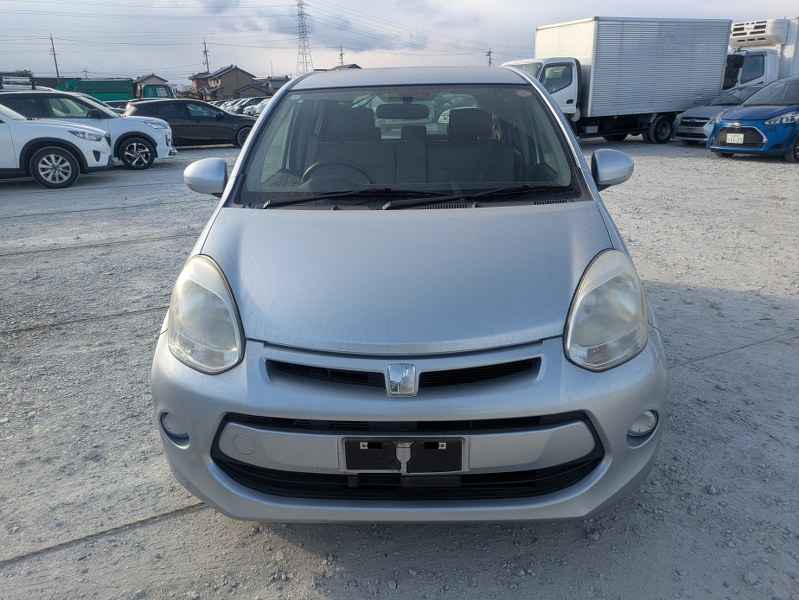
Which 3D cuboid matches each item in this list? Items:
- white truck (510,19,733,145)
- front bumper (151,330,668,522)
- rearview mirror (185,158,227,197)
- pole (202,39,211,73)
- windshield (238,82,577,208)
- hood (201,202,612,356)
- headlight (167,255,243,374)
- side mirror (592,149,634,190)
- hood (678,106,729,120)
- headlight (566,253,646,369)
[{"bbox_3d":[5.290,-5.655,15.149,6.050,2.980,2.250,-9,21,-20],"label":"white truck"},{"bbox_3d":[0.019,0.362,1.777,1.630,0.520,0.460,-1,20,2],"label":"front bumper"},{"bbox_3d":[-0.825,-0.538,2.495,0.205,0.165,0.135,-1,20,2],"label":"rearview mirror"},{"bbox_3d":[-37.618,-44.935,114.051,1.300,12.300,0.600,-8,21,-18],"label":"pole"},{"bbox_3d":[0.035,-0.666,2.405,1.370,0.460,0.800,-1,19,3],"label":"windshield"},{"bbox_3d":[0.019,-0.116,1.909,1.410,0.290,0.840,-1,20,2],"label":"hood"},{"bbox_3d":[-0.587,0.029,1.786,0.310,0.250,0.440,-1,20,2],"label":"headlight"},{"bbox_3d":[0.895,-0.567,2.453,0.205,0.165,0.135,-1,20,2],"label":"side mirror"},{"bbox_3d":[7.492,-4.524,13.855,1.050,0.280,1.460,-10,21,-23],"label":"hood"},{"bbox_3d":[0.599,0.017,1.720,0.320,0.290,0.390,-1,19,3],"label":"headlight"}]

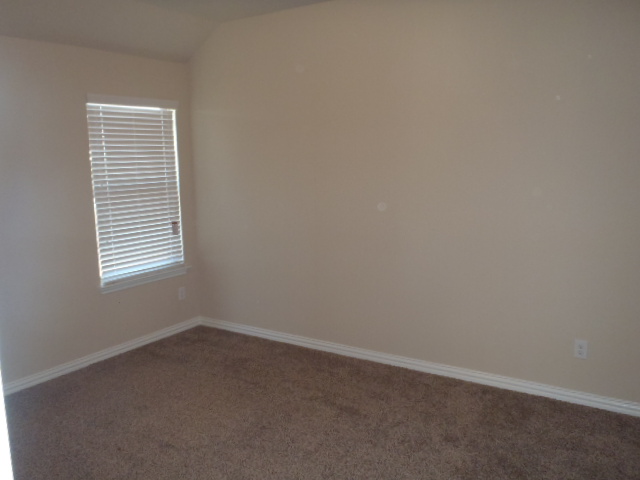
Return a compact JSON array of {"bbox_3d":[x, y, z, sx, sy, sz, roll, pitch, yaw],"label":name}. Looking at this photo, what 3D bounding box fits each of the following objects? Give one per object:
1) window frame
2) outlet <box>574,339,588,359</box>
[{"bbox_3d":[-1.492,-0.407,4.318,0.060,1.463,0.866,5,10,32],"label":"window frame"},{"bbox_3d":[1.625,0.682,3.221,0.072,0.117,0.011,5,10,32],"label":"outlet"}]

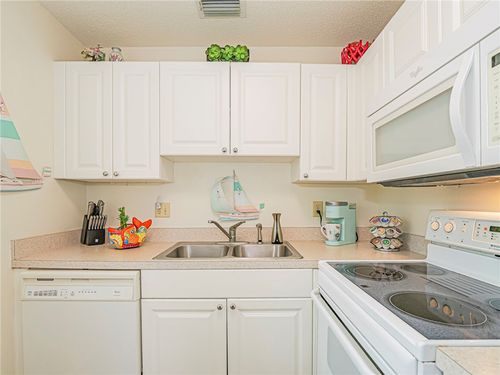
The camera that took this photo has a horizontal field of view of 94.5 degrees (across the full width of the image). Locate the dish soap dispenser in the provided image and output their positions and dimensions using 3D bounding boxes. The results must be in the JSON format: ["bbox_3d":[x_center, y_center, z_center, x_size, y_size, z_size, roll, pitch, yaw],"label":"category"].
[{"bbox_3d":[0.192,0.292,1.687,0.083,0.225,0.083,0,-1,-1],"label":"dish soap dispenser"}]

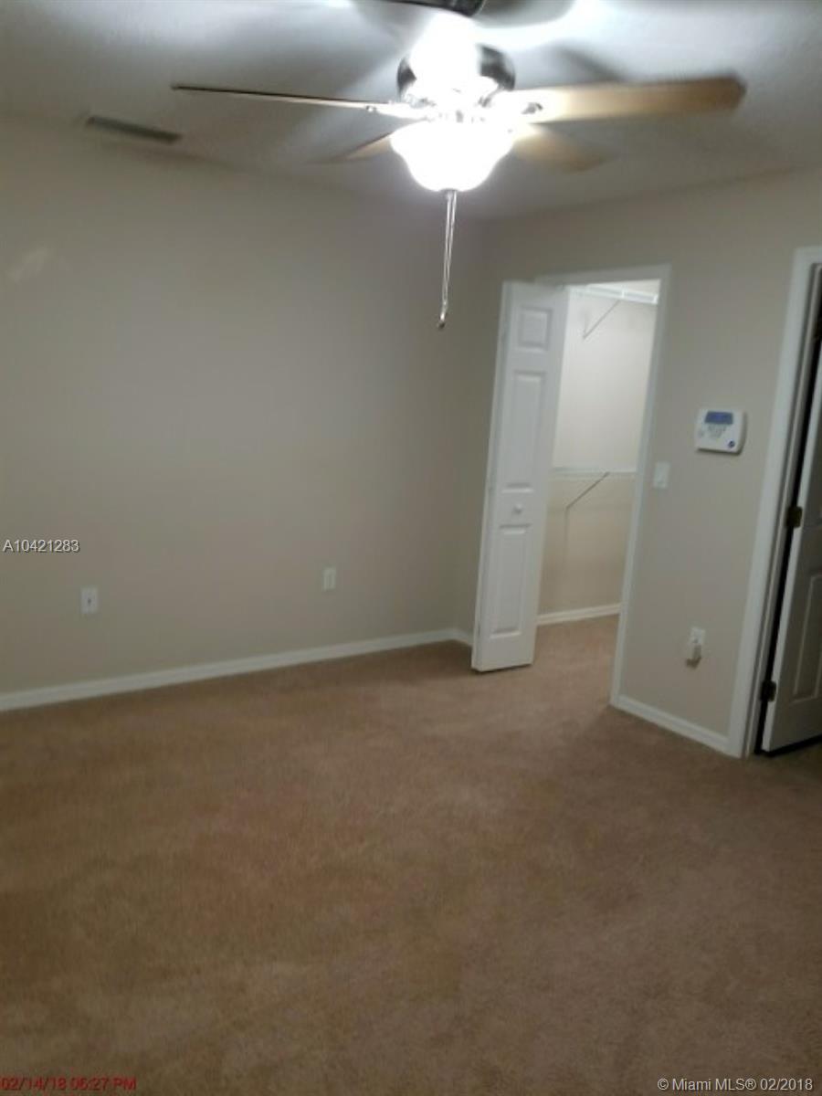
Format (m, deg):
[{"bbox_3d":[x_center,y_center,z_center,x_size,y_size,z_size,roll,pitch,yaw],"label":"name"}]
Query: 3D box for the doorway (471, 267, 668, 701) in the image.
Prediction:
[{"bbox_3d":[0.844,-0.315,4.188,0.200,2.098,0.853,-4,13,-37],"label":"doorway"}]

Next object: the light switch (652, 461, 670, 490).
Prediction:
[{"bbox_3d":[1.151,-0.334,3.783,0.010,0.120,0.074,-4,13,-37],"label":"light switch"}]

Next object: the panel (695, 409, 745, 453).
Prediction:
[{"bbox_3d":[1.319,-0.495,3.521,0.032,0.161,0.200,-4,13,-37],"label":"panel"}]

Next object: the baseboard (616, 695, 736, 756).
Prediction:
[{"bbox_3d":[1.204,0.811,3.823,0.015,0.065,0.624,-4,13,-37],"label":"baseboard"}]

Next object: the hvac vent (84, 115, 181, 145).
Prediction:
[{"bbox_3d":[-1.095,-1.649,3.265,0.360,0.017,0.143,-4,13,-37],"label":"hvac vent"}]

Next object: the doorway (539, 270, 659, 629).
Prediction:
[{"bbox_3d":[0.895,-0.289,4.231,0.120,2.037,0.725,-4,13,-37],"label":"doorway"}]

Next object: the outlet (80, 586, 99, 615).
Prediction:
[{"bbox_3d":[-1.440,0.239,3.697,0.070,0.116,0.010,-4,13,-37],"label":"outlet"}]

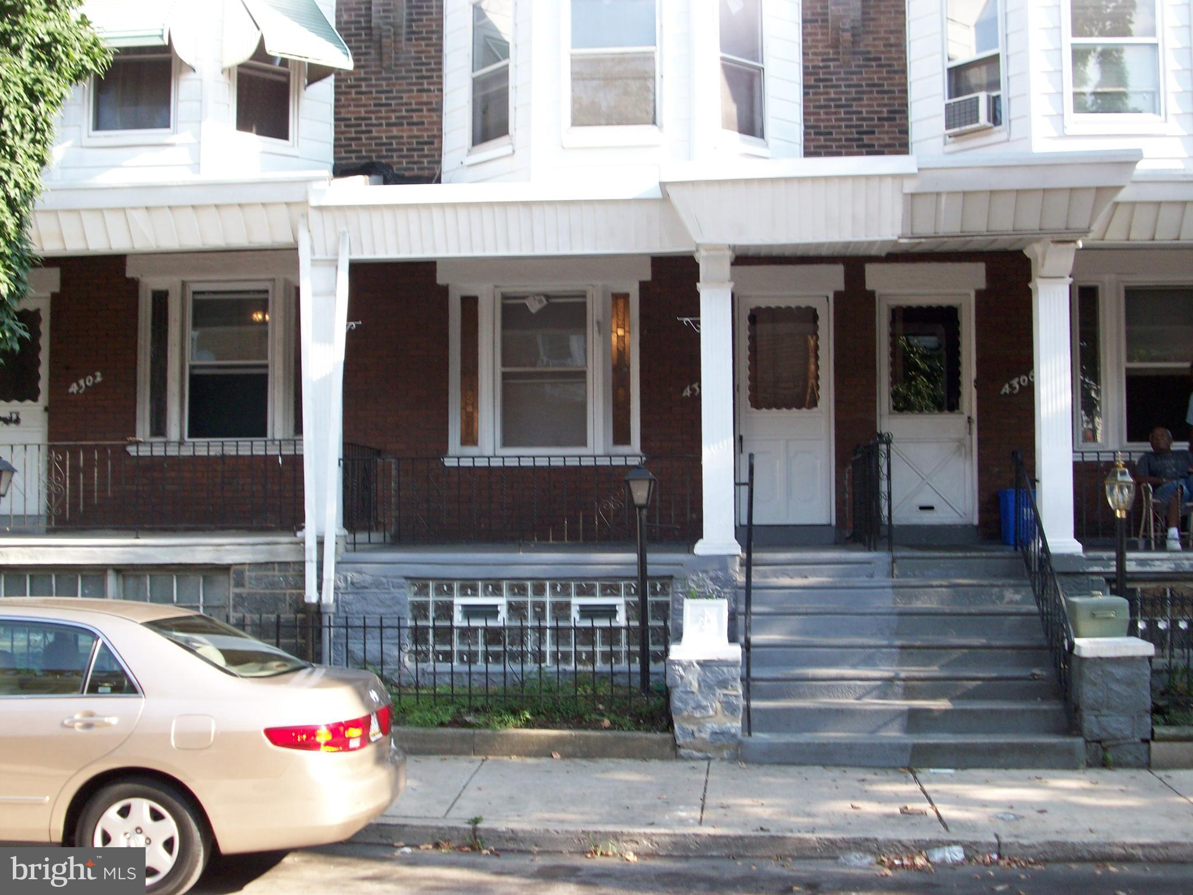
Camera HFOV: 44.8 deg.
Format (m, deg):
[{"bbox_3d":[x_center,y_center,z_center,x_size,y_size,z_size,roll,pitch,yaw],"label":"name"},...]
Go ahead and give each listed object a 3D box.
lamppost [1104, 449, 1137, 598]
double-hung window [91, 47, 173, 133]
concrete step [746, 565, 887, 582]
[{"bbox_3d":[3.900,0.912,10.751,0.220,1.750,0.220,0,-3,3],"label":"lamppost"},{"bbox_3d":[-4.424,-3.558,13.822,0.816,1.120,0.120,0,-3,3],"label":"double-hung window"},{"bbox_3d":[1.806,1.008,11.927,1.152,0.161,0.300,0,-3,3],"label":"concrete step"}]

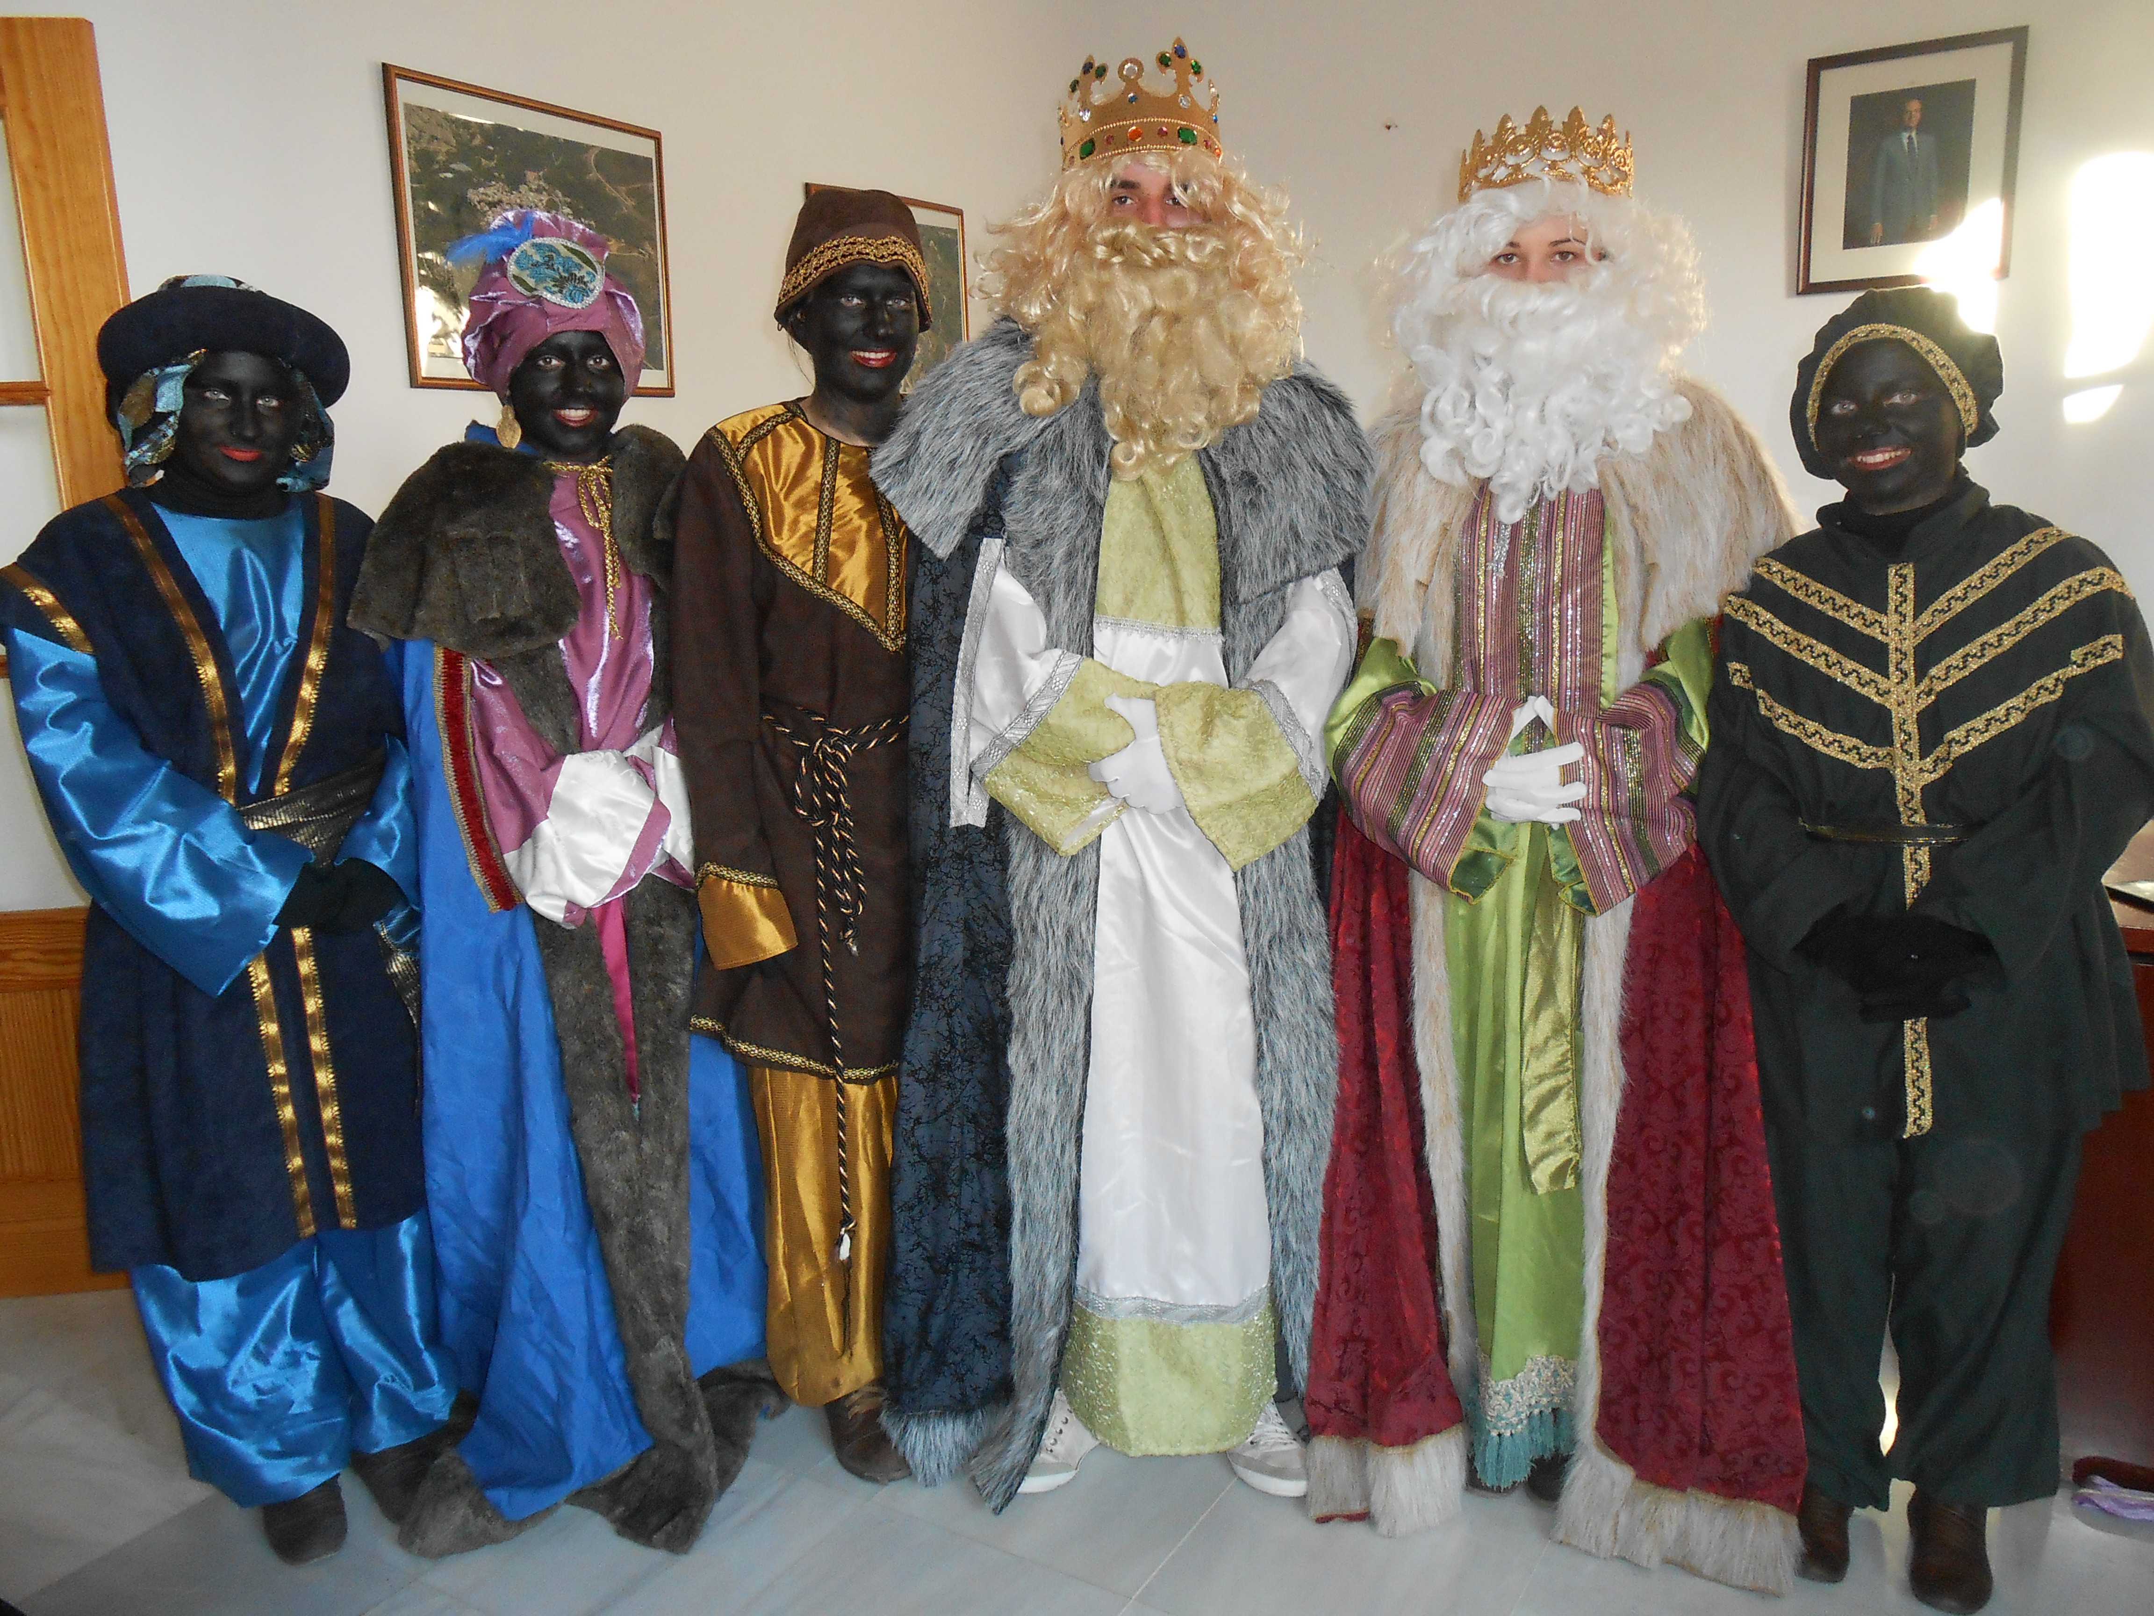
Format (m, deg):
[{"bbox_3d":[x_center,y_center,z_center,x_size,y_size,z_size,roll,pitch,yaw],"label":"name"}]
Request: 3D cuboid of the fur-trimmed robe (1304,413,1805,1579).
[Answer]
[{"bbox_3d":[0.643,0.191,2.149,0.610,1.510,0.470,3,13,20],"label":"fur-trimmed robe"}]

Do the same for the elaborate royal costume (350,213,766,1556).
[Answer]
[{"bbox_3d":[-0.708,0.104,2.166,0.530,1.720,0.460,-7,13,-26],"label":"elaborate royal costume"}]

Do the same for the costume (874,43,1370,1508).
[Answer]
[{"bbox_3d":[0.060,-0.002,2.167,0.610,1.900,0.460,-2,12,-7],"label":"costume"}]

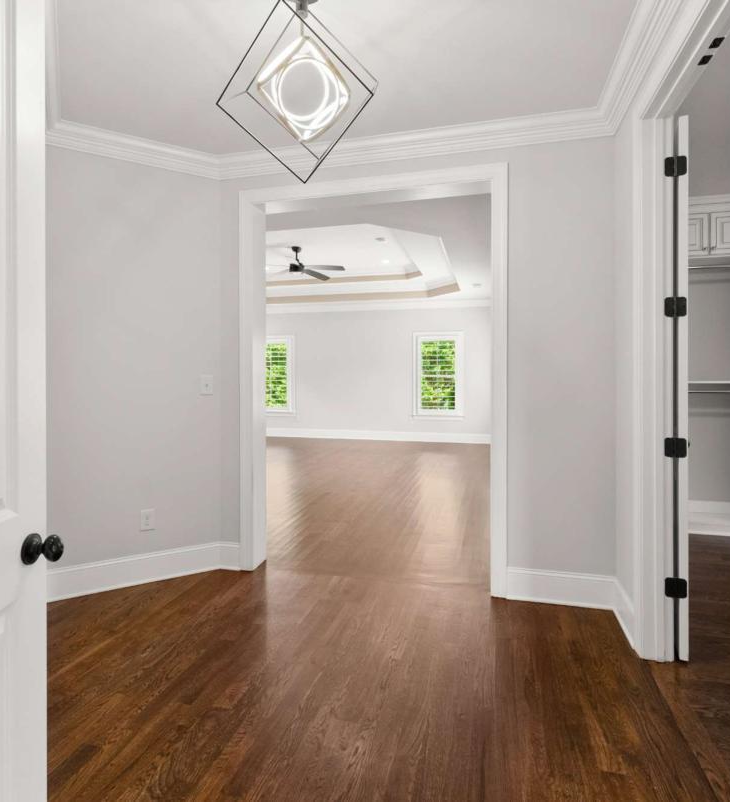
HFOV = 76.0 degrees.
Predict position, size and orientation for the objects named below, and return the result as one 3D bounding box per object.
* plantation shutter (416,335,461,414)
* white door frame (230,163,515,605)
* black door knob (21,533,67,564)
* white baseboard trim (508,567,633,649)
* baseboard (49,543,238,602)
[{"bbox_3d":[1.503,-0.542,9.550,0.933,1.636,0.060,0,1,14],"label":"plantation shutter"},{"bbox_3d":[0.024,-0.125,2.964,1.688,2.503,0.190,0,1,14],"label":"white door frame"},{"bbox_3d":[-0.674,0.311,0.980,0.062,0.064,0.064,0,1,-4],"label":"black door knob"},{"bbox_3d":[1.049,1.056,2.420,0.564,0.186,0.408,0,1,14],"label":"white baseboard trim"},{"bbox_3d":[-1.337,1.038,2.849,1.123,0.186,0.112,-1,2,-29],"label":"baseboard"}]

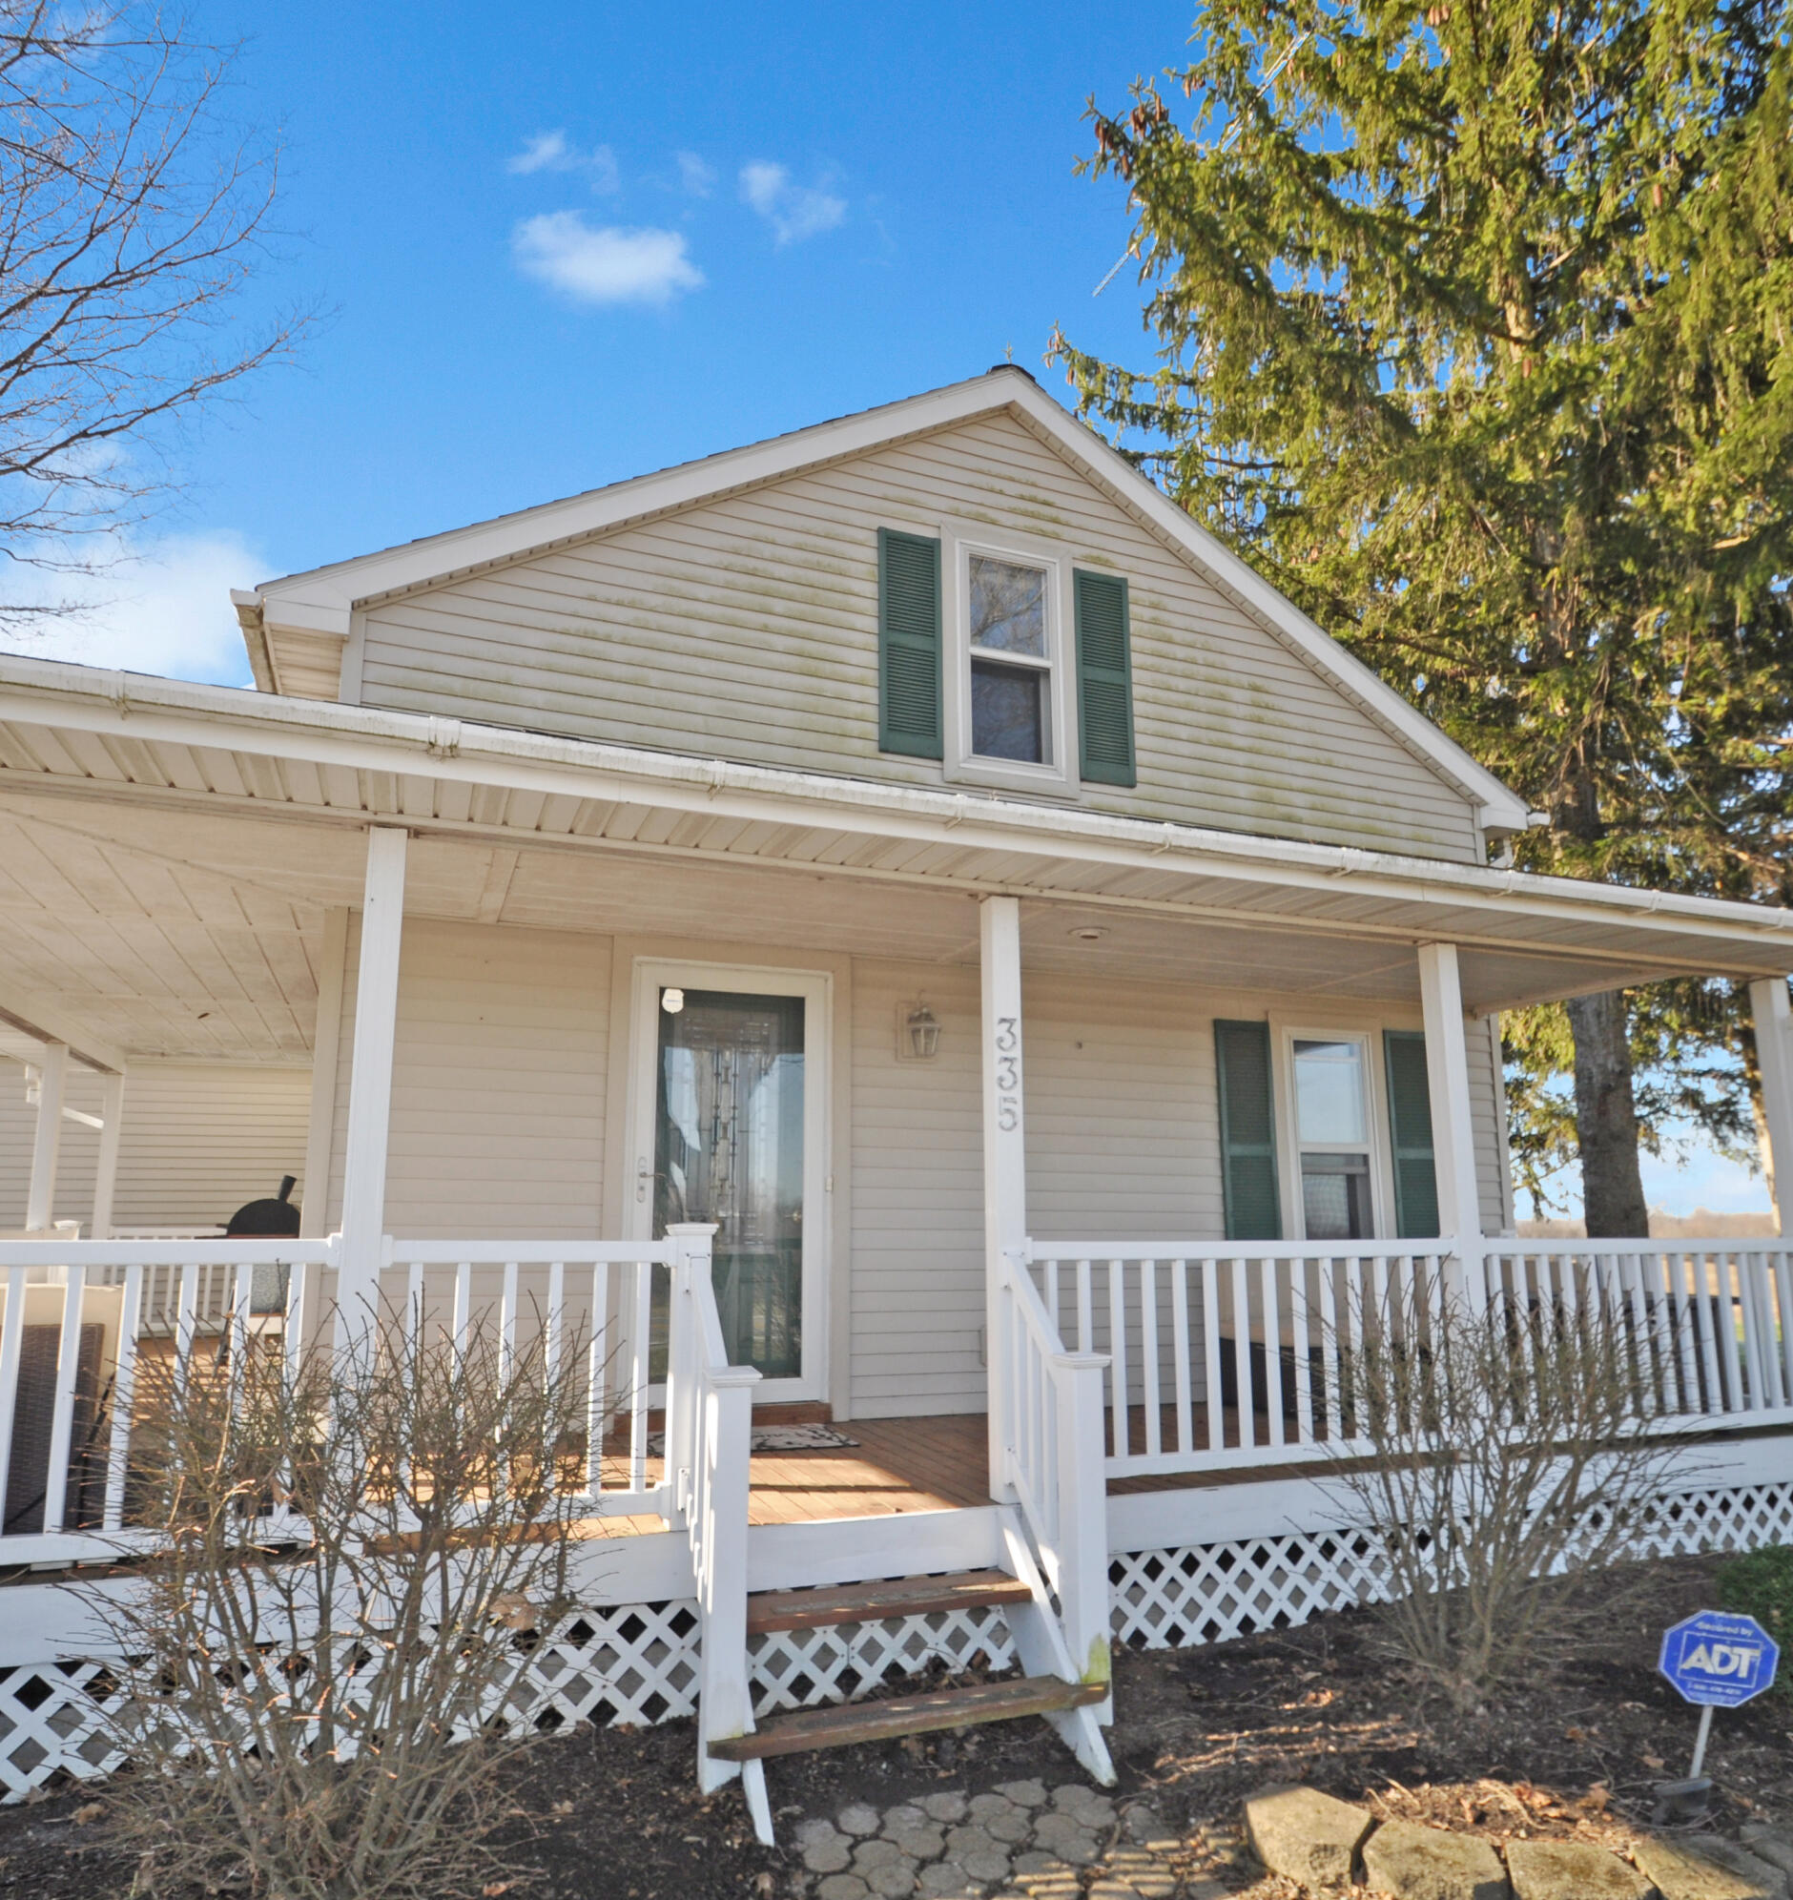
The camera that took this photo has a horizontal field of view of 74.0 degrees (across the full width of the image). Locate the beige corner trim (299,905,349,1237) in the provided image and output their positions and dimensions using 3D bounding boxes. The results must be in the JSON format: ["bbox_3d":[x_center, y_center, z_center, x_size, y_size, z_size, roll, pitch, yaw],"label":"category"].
[{"bbox_3d":[-2.456,0.927,5.032,0.110,2.265,0.110,5,-12,-21],"label":"beige corner trim"}]

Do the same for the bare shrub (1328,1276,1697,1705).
[{"bbox_3d":[2.093,1.792,4.098,1.020,1.270,1.000,5,-12,-21],"label":"bare shrub"}]

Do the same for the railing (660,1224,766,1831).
[{"bbox_3d":[-0.535,1.555,3.485,0.140,1.460,0.880,5,-12,-21],"label":"railing"}]

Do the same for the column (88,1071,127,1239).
[{"bbox_3d":[-6.436,2.086,9.699,0.105,2.150,0.105,5,-12,-21],"label":"column"}]

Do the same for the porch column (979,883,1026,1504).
[{"bbox_3d":[0.404,0.874,4.429,0.105,2.195,0.105,5,-12,-21],"label":"porch column"}]

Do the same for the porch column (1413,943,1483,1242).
[{"bbox_3d":[2.453,1.058,5.214,0.105,2.210,0.105,5,-12,-21],"label":"porch column"}]

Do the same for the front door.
[{"bbox_3d":[-0.785,1.095,5.658,0.960,2.060,0.090,5,-12,-21],"label":"front door"}]

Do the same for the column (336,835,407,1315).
[{"bbox_3d":[-1.625,0.676,3.654,0.105,2.174,0.105,5,-12,-21],"label":"column"}]

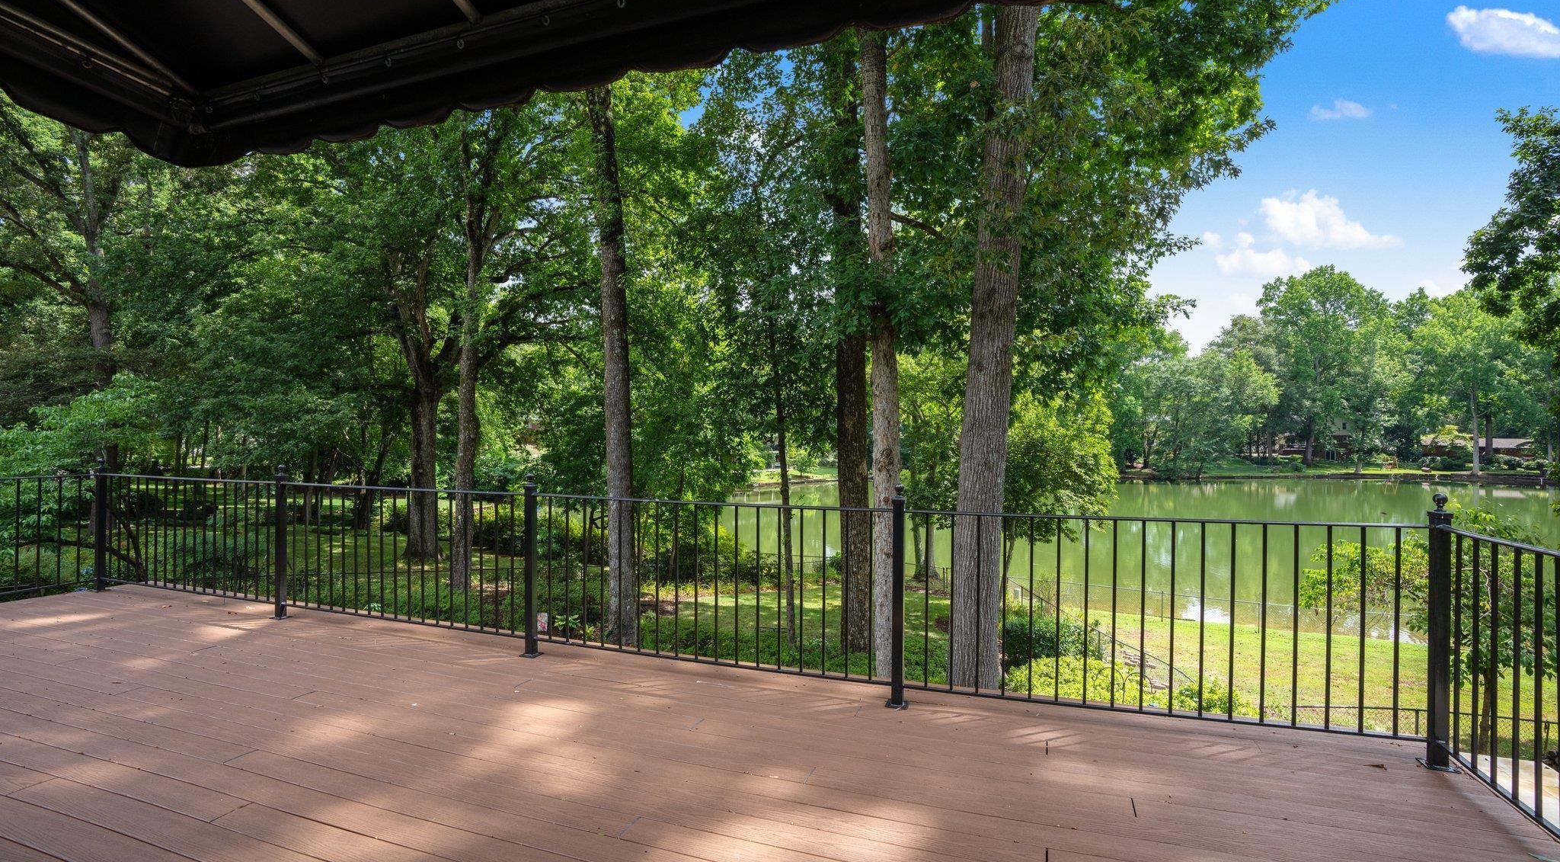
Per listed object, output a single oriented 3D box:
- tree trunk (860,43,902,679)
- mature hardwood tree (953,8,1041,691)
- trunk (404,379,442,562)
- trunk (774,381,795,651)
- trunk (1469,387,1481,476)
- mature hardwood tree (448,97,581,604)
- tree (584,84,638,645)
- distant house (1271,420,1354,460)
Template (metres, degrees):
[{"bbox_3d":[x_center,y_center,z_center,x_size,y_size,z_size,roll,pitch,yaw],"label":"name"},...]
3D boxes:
[{"bbox_3d":[2.035,-1.586,14.200,0.740,13.309,0.650,0,0,8],"label":"tree trunk"},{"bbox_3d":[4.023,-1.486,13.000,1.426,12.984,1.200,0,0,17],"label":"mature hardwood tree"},{"bbox_3d":[-13.138,1.502,25.500,1.174,6.412,1.150,0,0,-27],"label":"trunk"},{"bbox_3d":[0.127,1.871,16.000,0.380,6.386,0.320,0,0,0],"label":"trunk"},{"bbox_3d":[112.158,0.098,112.000,1.150,14.377,1.183,0,0,-45],"label":"trunk"},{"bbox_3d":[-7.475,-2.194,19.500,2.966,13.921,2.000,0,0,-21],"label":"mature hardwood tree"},{"bbox_3d":[-3.970,-1.548,16.300,1.042,13.242,0.900,0,0,-14],"label":"tree"},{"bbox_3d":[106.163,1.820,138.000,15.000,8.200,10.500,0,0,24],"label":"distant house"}]

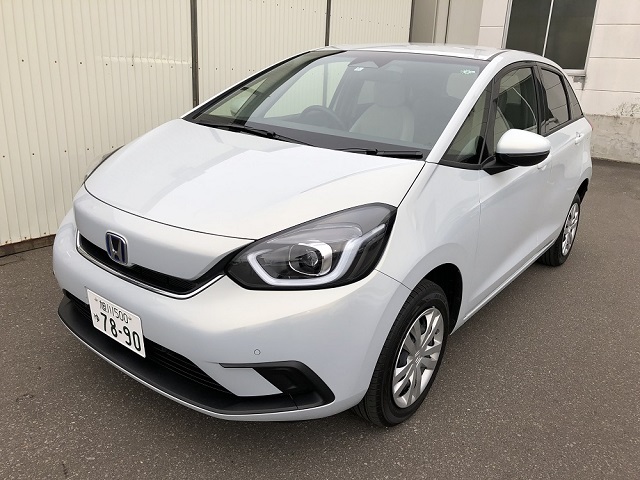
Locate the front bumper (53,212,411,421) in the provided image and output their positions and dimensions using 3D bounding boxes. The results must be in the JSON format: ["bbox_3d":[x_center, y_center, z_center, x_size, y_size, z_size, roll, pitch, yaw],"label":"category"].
[{"bbox_3d":[-0.528,0.226,2.142,1.660,0.570,0.680,16,22,35],"label":"front bumper"}]

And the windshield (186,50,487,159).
[{"bbox_3d":[0.073,-0.736,2.591,1.420,0.090,1.070,16,46,35],"label":"windshield"}]

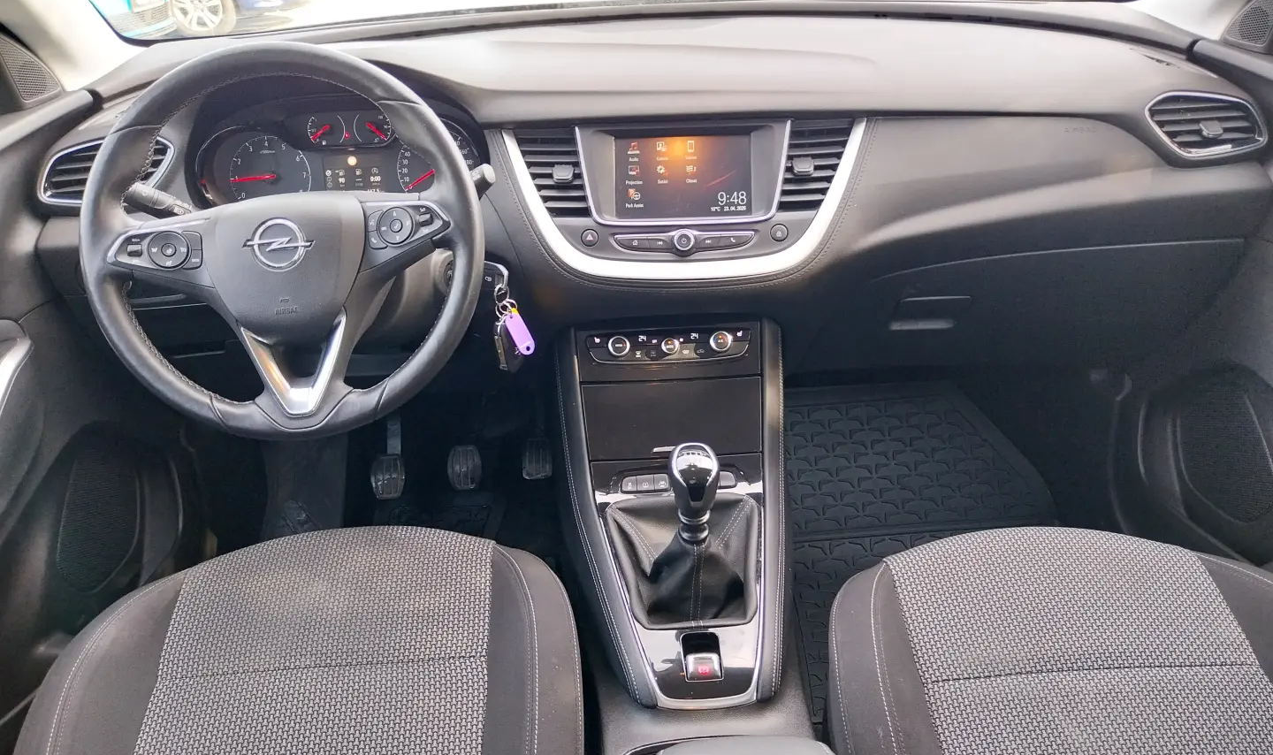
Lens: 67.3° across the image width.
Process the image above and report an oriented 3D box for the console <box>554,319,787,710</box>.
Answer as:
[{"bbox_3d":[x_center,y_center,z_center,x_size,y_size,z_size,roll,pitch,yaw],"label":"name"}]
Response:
[{"bbox_3d":[0.056,0.133,0.982,0.230,0.250,0.420,-2,28,2],"label":"console"}]

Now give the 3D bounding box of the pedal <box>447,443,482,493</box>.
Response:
[{"bbox_3d":[-0.270,0.142,1.512,0.055,0.075,0.030,-2,-5,2],"label":"pedal"}]

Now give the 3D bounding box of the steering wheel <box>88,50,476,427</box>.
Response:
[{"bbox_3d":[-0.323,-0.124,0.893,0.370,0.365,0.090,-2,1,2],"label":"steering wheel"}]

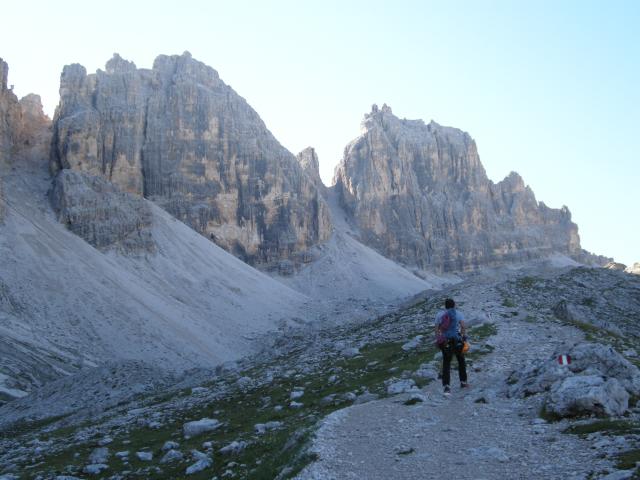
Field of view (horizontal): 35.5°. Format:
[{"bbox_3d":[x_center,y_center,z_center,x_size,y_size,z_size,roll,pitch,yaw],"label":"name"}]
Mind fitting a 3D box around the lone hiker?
[{"bbox_3d":[2.451,1.973,18.500,0.610,1.750,0.480,-1,-5,7],"label":"lone hiker"}]

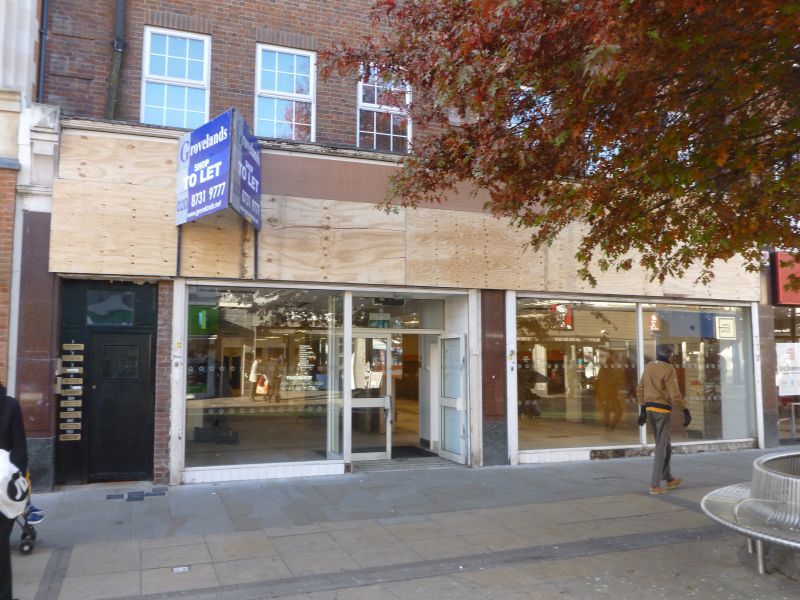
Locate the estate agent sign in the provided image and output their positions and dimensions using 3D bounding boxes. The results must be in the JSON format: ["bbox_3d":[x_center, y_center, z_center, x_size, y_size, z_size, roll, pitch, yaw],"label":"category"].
[{"bbox_3d":[-2.244,-1.630,8.264,1.109,1.192,1.349,2,-5,-20],"label":"estate agent sign"}]

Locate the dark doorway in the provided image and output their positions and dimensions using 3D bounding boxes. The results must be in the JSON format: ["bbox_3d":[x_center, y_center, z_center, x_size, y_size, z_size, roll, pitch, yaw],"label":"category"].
[{"bbox_3d":[-3.678,1.419,8.626,0.780,1.940,0.100,2,-5,-20],"label":"dark doorway"}]

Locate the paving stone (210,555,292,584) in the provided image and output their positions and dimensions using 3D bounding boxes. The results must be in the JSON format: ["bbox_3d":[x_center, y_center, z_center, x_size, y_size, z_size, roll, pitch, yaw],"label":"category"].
[{"bbox_3d":[-1.228,2.256,5.346,0.566,0.050,0.568,2,-4,-22],"label":"paving stone"}]

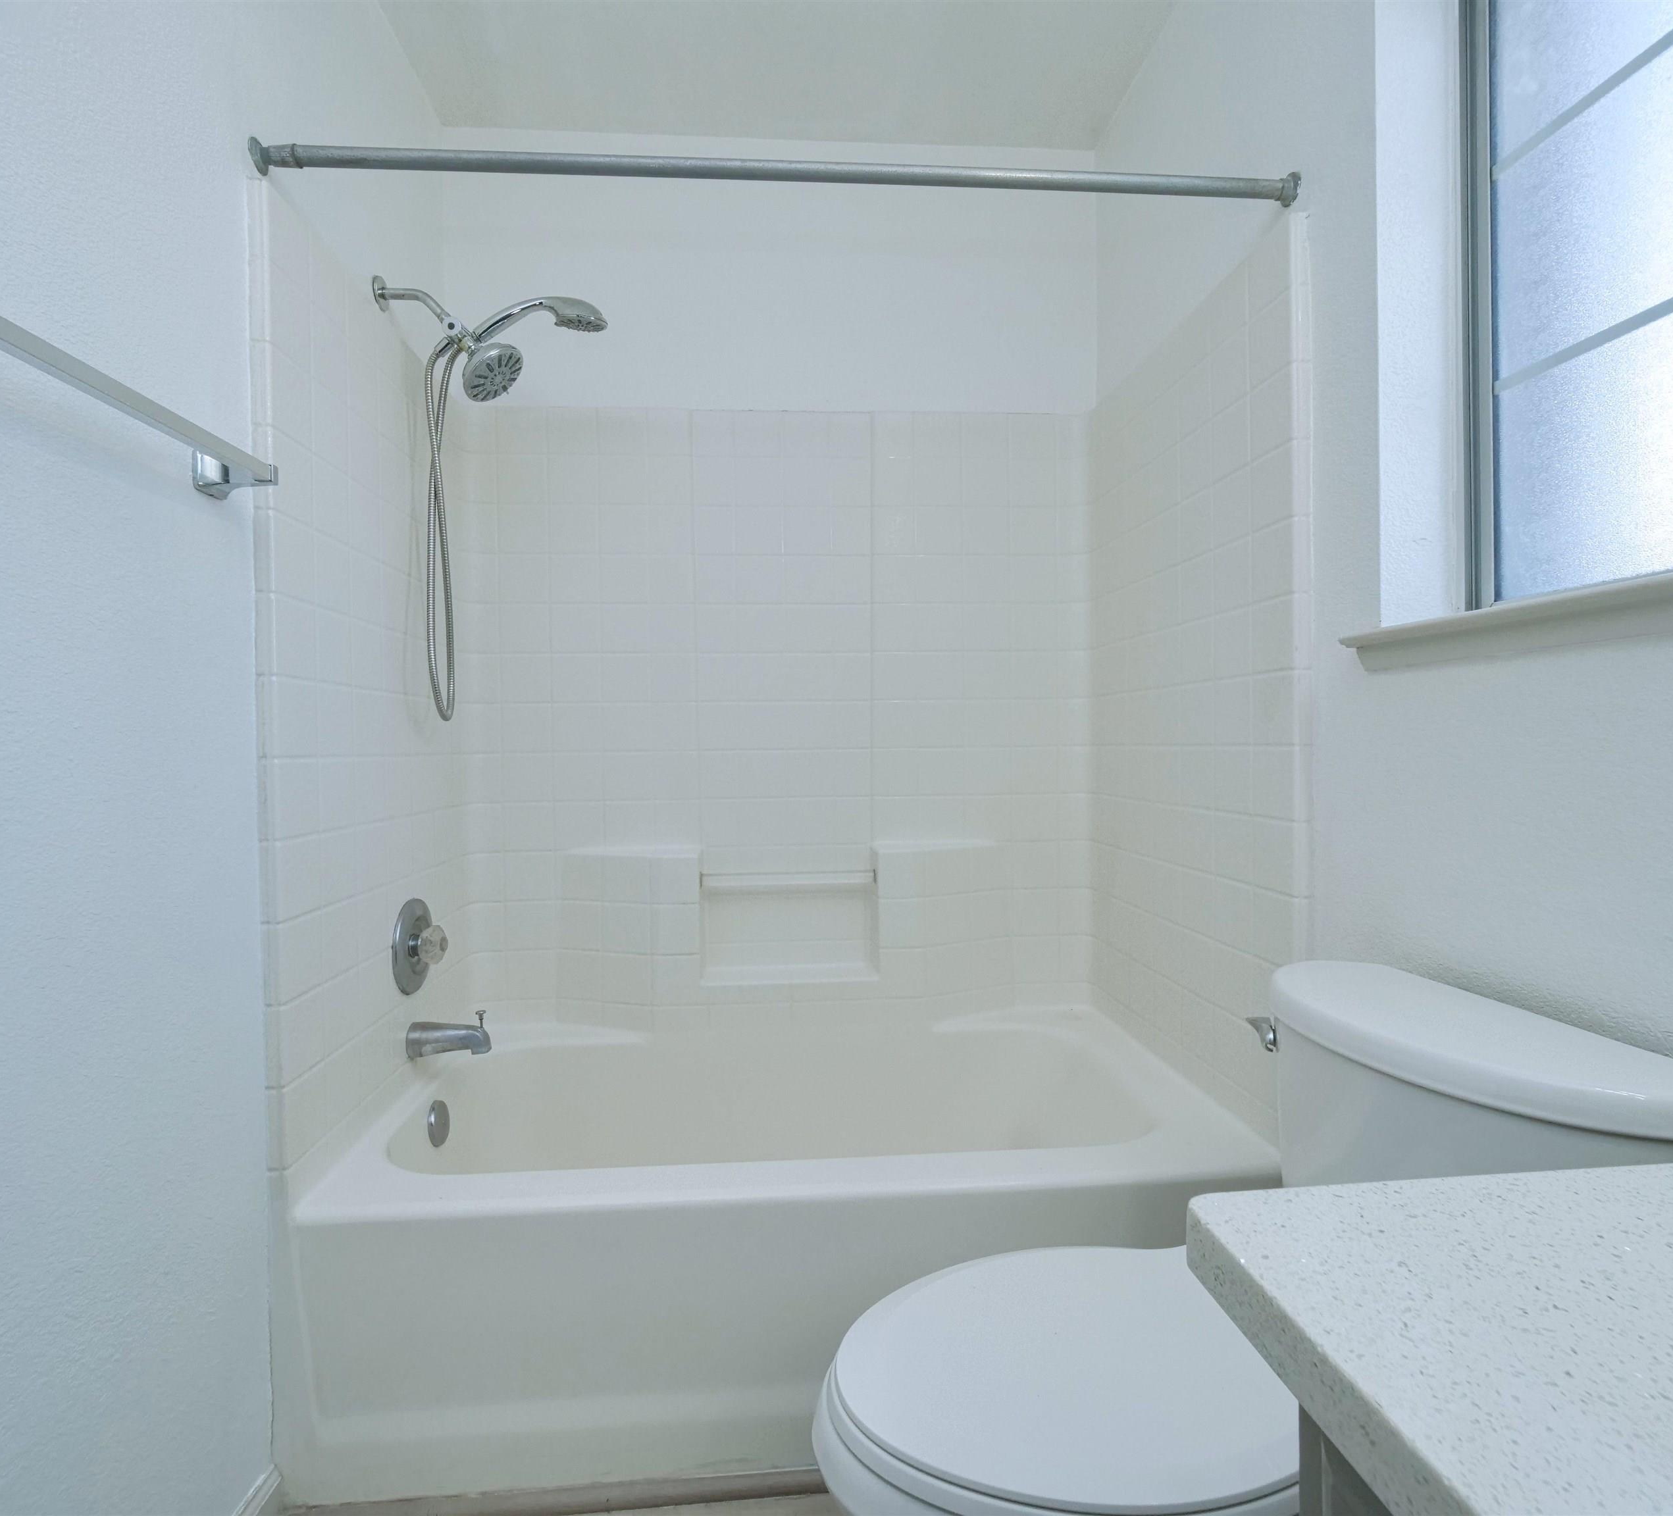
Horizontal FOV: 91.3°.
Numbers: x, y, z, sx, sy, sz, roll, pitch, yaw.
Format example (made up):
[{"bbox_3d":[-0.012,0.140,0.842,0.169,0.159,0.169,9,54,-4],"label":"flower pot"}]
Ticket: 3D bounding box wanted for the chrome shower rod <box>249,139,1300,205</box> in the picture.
[{"bbox_3d":[-0.056,-0.845,1.183,1.497,0.043,0.043,-1,1,-4],"label":"chrome shower rod"}]

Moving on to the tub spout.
[{"bbox_3d":[-0.728,0.517,1.529,0.137,0.093,0.058,-1,1,-4],"label":"tub spout"}]

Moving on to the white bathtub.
[{"bbox_3d":[-0.056,0.810,1.542,1.495,0.410,0.755,-1,1,-4],"label":"white bathtub"}]

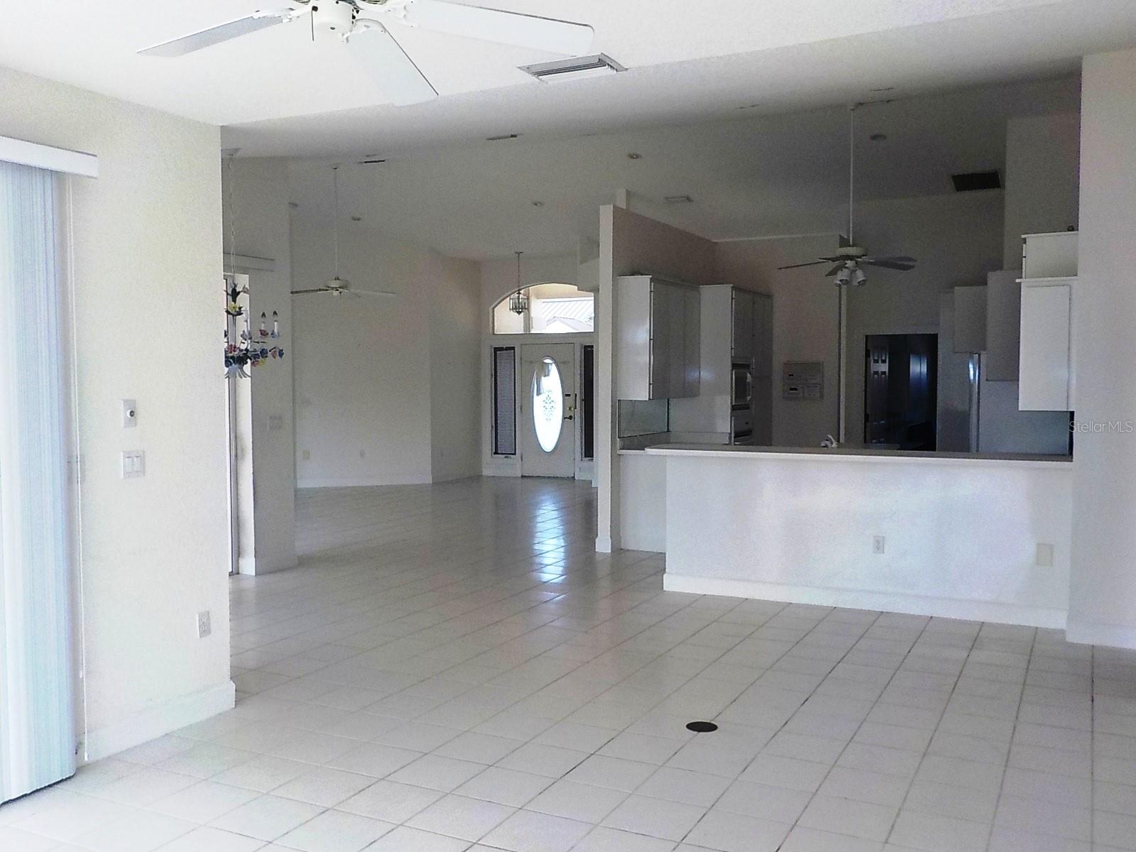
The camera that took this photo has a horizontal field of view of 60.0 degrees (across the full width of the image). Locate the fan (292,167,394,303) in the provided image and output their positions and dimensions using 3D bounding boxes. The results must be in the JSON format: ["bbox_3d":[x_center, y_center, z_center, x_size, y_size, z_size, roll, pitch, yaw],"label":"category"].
[{"bbox_3d":[-2.742,-2.305,11.700,1.370,1.580,1.370,2,3,27],"label":"fan"}]

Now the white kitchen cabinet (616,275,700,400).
[{"bbox_3d":[0.869,-0.798,9.248,0.335,1.080,1.240,2,3,27],"label":"white kitchen cabinet"}]

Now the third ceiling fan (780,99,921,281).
[{"bbox_3d":[2.619,-2.149,9.150,1.300,1.680,1.300,2,3,27],"label":"third ceiling fan"}]

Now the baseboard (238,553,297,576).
[{"bbox_3d":[-2.457,1.110,8.072,0.205,0.135,0.460,2,3,27],"label":"baseboard"}]

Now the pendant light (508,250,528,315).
[{"bbox_3d":[-0.712,-2.053,14.100,0.275,0.930,0.275,0,3,0],"label":"pendant light"}]

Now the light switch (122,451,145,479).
[{"bbox_3d":[-1.850,0.163,4.200,0.014,0.115,0.114,2,3,27],"label":"light switch"}]

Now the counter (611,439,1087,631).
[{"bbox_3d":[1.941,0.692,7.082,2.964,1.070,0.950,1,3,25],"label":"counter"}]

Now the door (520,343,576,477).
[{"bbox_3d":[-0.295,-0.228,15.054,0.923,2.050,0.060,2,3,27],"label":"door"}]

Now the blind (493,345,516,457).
[{"bbox_3d":[-0.992,-0.386,15.355,0.399,1.685,0.050,2,3,27],"label":"blind"}]

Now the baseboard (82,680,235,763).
[{"bbox_3d":[-1.798,1.307,4.381,0.030,0.130,0.840,2,3,27],"label":"baseboard"}]

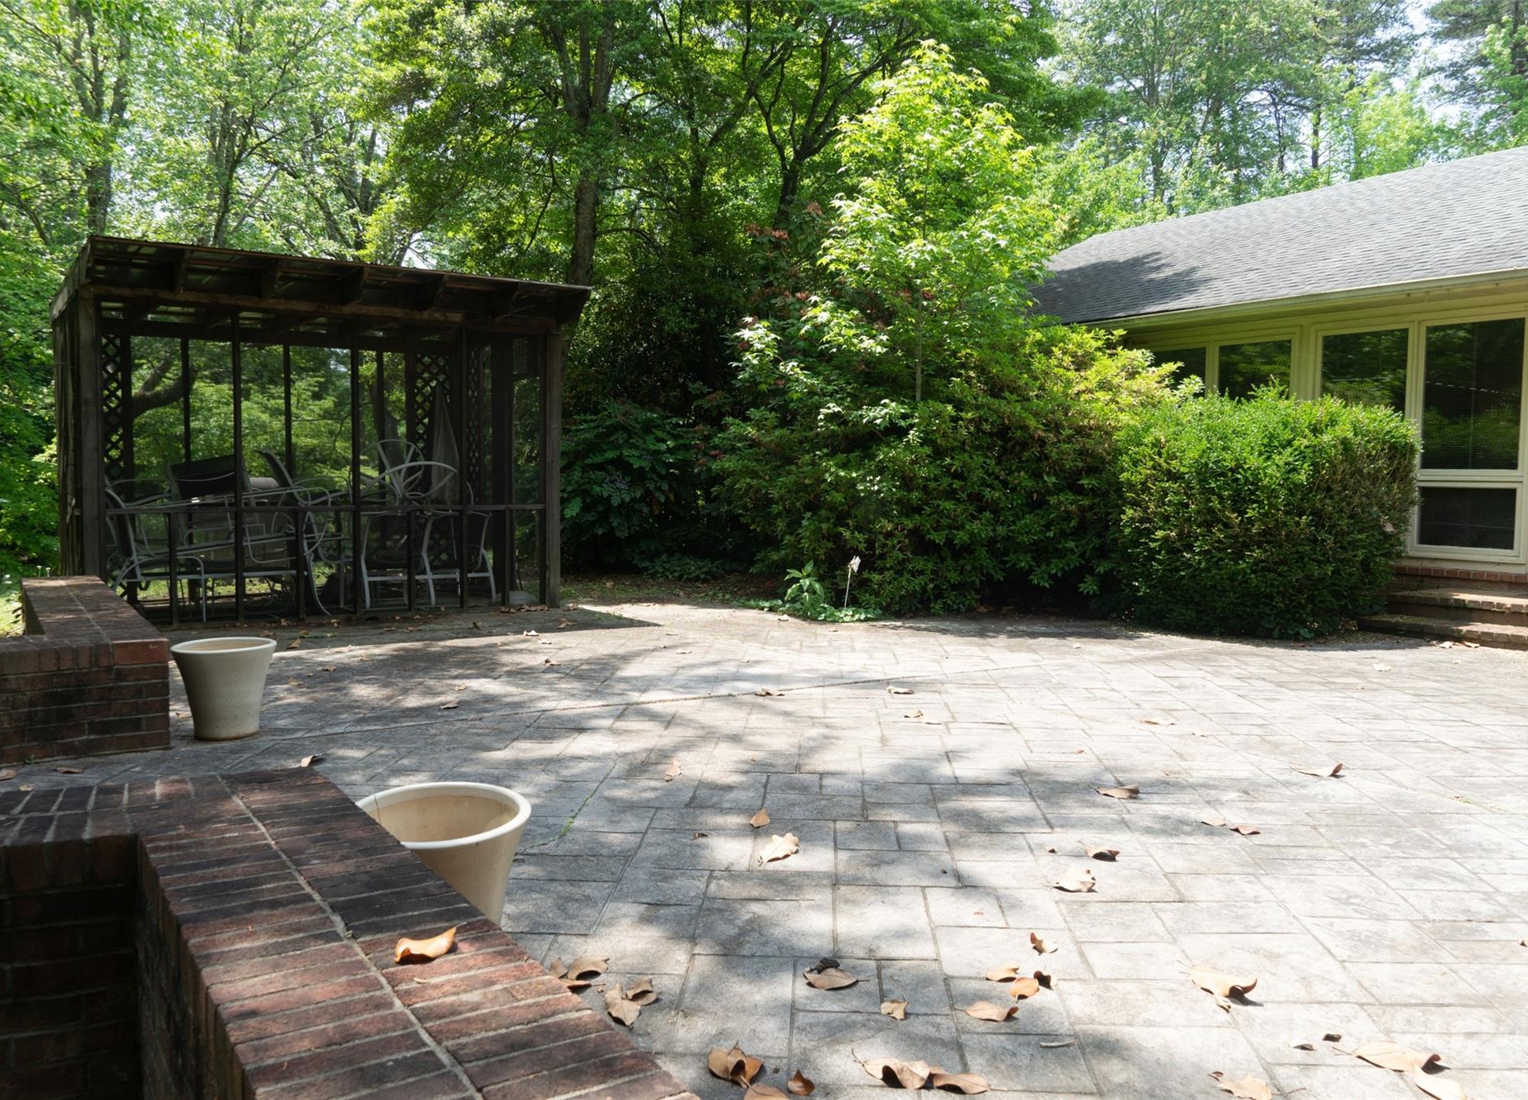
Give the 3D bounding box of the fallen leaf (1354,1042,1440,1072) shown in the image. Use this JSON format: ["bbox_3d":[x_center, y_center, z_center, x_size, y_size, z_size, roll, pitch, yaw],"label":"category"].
[{"bbox_3d":[1.239,0.993,2.425,0.152,0.035,0.070,1,4,18],"label":"fallen leaf"}]

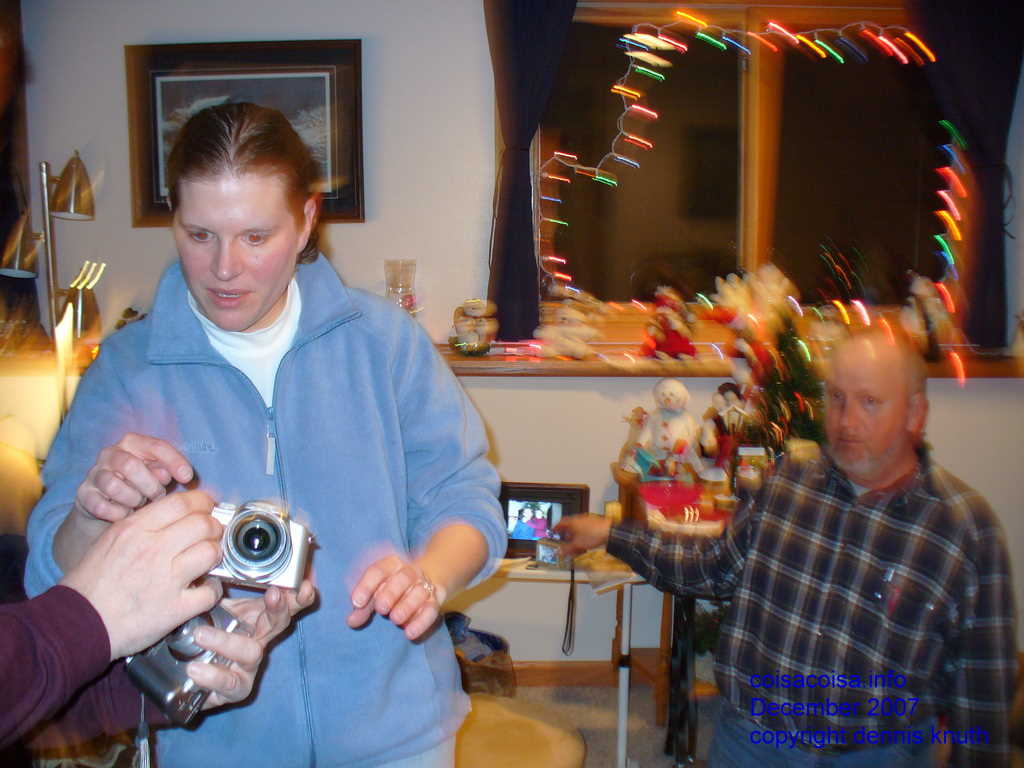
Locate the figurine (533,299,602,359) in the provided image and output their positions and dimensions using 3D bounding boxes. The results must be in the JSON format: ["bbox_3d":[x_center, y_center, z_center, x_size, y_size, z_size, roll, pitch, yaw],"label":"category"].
[{"bbox_3d":[0.171,-0.171,3.365,0.200,0.175,0.140,2,9,15],"label":"figurine"}]

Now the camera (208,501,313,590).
[{"bbox_3d":[-0.229,0.145,0.980,0.097,0.068,0.055,10,-18,-5],"label":"camera"}]

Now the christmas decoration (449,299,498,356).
[{"bbox_3d":[-0.118,-0.173,3.345,0.145,0.170,0.120,1,9,5],"label":"christmas decoration"}]

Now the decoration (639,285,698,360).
[{"bbox_3d":[0.482,-0.190,3.373,0.175,0.225,0.145,2,9,15],"label":"decoration"}]

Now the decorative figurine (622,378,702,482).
[{"bbox_3d":[0.432,0.133,3.141,0.220,0.295,0.180,2,9,10],"label":"decorative figurine"}]

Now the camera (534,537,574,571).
[{"bbox_3d":[0.094,0.373,2.400,0.090,0.058,0.027,9,11,17],"label":"camera"}]

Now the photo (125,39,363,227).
[{"bbox_3d":[-0.848,-0.797,3.478,0.745,0.565,0.030,0,9,0],"label":"photo"}]

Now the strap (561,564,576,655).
[{"bbox_3d":[0.124,0.494,2.400,0.034,0.205,0.016,0,9,0],"label":"strap"}]

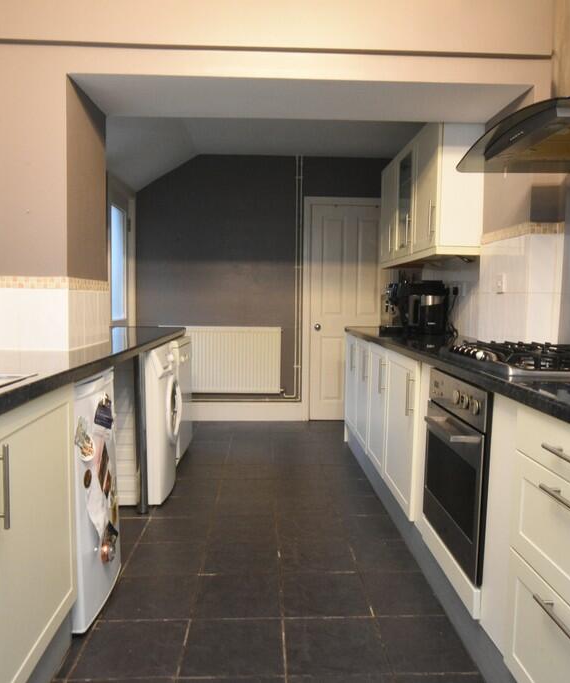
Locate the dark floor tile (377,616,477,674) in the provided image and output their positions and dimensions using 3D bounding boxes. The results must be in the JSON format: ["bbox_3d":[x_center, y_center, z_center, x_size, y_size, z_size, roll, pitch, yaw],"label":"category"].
[{"bbox_3d":[0.478,1.016,1.819,0.284,0.010,0.305,0,4,-2],"label":"dark floor tile"}]

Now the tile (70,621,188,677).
[{"bbox_3d":[-0.497,1.010,1.777,0.331,0.010,0.305,0,4,-2],"label":"tile"}]

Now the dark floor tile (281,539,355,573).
[{"bbox_3d":[0.138,0.968,2.416,0.331,0.010,0.311,0,4,-2],"label":"dark floor tile"}]

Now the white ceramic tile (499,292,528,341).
[{"bbox_3d":[1.062,-0.094,2.529,0.008,0.264,0.275,0,5,-2],"label":"white ceramic tile"}]

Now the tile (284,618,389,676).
[{"bbox_3d":[0.161,1.019,1.815,0.330,0.010,0.303,0,5,-2],"label":"tile"}]

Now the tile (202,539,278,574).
[{"bbox_3d":[-0.193,0.966,2.402,0.331,0.010,0.311,0,4,-2],"label":"tile"}]

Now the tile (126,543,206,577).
[{"bbox_3d":[-0.523,0.965,2.406,0.330,0.010,0.298,0,5,-2],"label":"tile"}]

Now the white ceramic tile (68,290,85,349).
[{"bbox_3d":[-0.894,-0.096,2.318,0.010,0.247,0.189,0,4,-2],"label":"white ceramic tile"}]

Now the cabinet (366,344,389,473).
[{"bbox_3d":[0.803,0.368,3.059,0.570,0.704,0.480,0,5,-2],"label":"cabinet"}]

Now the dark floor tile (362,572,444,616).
[{"bbox_3d":[0.463,1.002,2.134,0.281,0.010,0.298,0,5,-2],"label":"dark floor tile"}]

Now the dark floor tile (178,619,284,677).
[{"bbox_3d":[-0.168,1.024,1.811,0.333,0.010,0.298,0,5,-2],"label":"dark floor tile"}]

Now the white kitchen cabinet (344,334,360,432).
[{"bbox_3d":[0.787,0.331,4.094,0.570,0.727,0.480,0,4,-2],"label":"white kitchen cabinet"}]

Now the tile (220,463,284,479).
[{"bbox_3d":[-0.231,0.875,3.615,0.357,0.010,0.305,0,4,-2],"label":"tile"}]

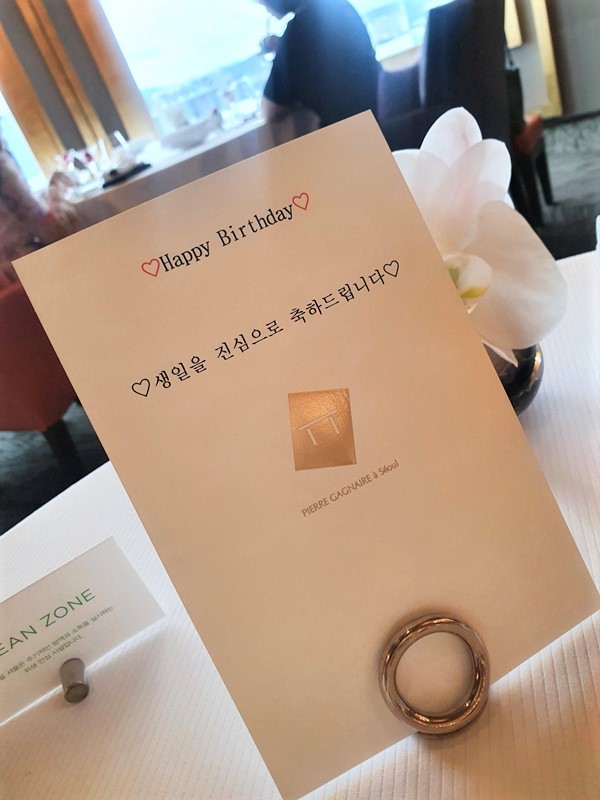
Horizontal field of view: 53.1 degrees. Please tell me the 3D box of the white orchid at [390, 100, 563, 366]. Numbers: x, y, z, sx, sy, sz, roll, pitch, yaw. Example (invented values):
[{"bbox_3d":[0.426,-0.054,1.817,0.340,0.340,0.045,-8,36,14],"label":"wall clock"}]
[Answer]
[{"bbox_3d":[0.076,-0.073,0.295,0.100,0.110,0.080,-12,31,16],"label":"white orchid"}]

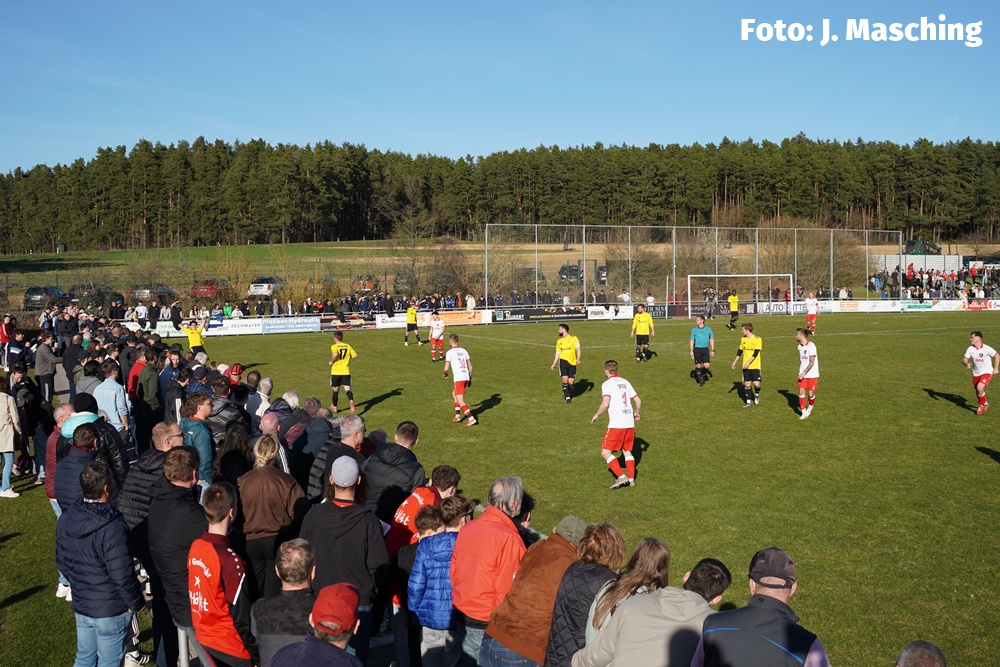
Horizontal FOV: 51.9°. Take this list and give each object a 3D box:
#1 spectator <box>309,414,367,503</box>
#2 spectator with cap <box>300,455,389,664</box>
[{"bbox_3d":[-1.286,1.540,8.450,0.580,1.750,0.420,2,5,41],"label":"spectator"},{"bbox_3d":[-0.953,1.645,6.450,0.540,1.780,0.370,-1,3,2],"label":"spectator with cap"}]

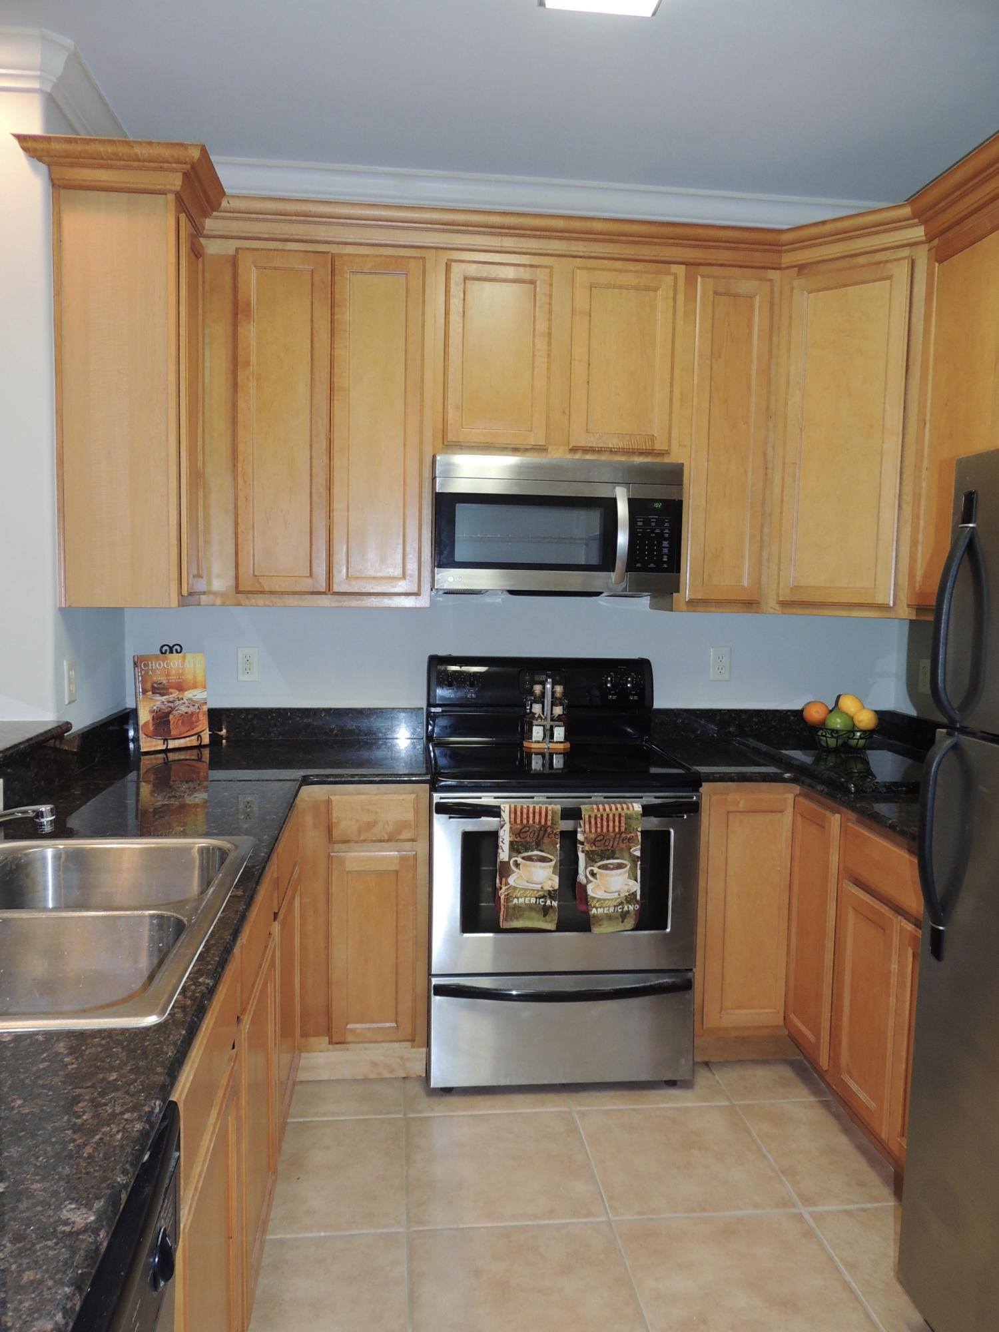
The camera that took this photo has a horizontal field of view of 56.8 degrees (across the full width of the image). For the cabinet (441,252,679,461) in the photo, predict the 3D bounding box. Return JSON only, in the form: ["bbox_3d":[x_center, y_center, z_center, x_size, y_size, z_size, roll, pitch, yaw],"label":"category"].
[{"bbox_3d":[0.168,-0.939,2.978,0.755,0.595,0.330,1,5,-6],"label":"cabinet"}]

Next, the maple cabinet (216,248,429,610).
[{"bbox_3d":[-0.542,-0.721,2.914,0.651,1.068,0.323,0,4,-6],"label":"maple cabinet"}]

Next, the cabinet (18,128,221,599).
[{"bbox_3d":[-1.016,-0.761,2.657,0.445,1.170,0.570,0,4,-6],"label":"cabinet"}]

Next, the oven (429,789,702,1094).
[{"bbox_3d":[0.159,0.743,2.890,0.757,0.860,0.660,1,5,-6],"label":"oven"}]

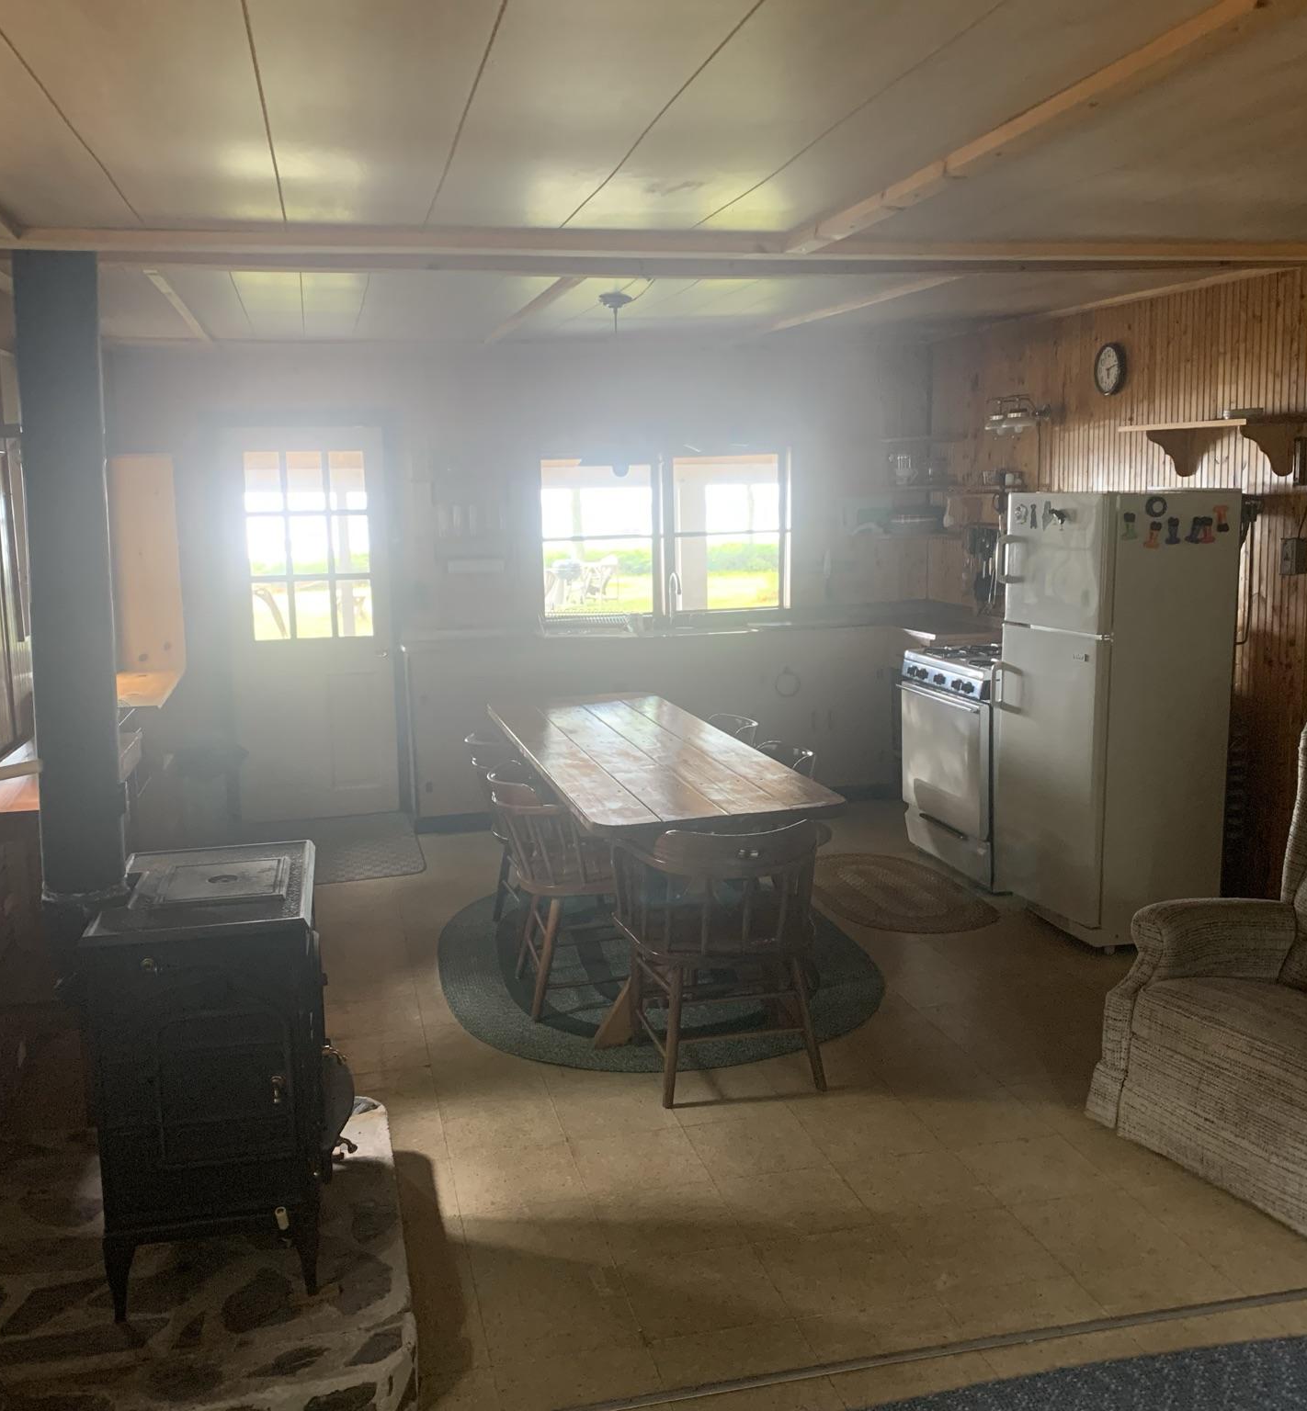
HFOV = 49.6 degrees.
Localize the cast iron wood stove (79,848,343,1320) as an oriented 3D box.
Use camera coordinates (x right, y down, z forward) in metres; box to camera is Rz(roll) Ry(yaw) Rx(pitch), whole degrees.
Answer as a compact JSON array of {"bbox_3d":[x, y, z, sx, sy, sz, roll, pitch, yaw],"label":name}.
[{"bbox_3d":[-0.870,0.729,2.929,0.460,0.746,0.610,-3,9,-13],"label":"cast iron wood stove"}]

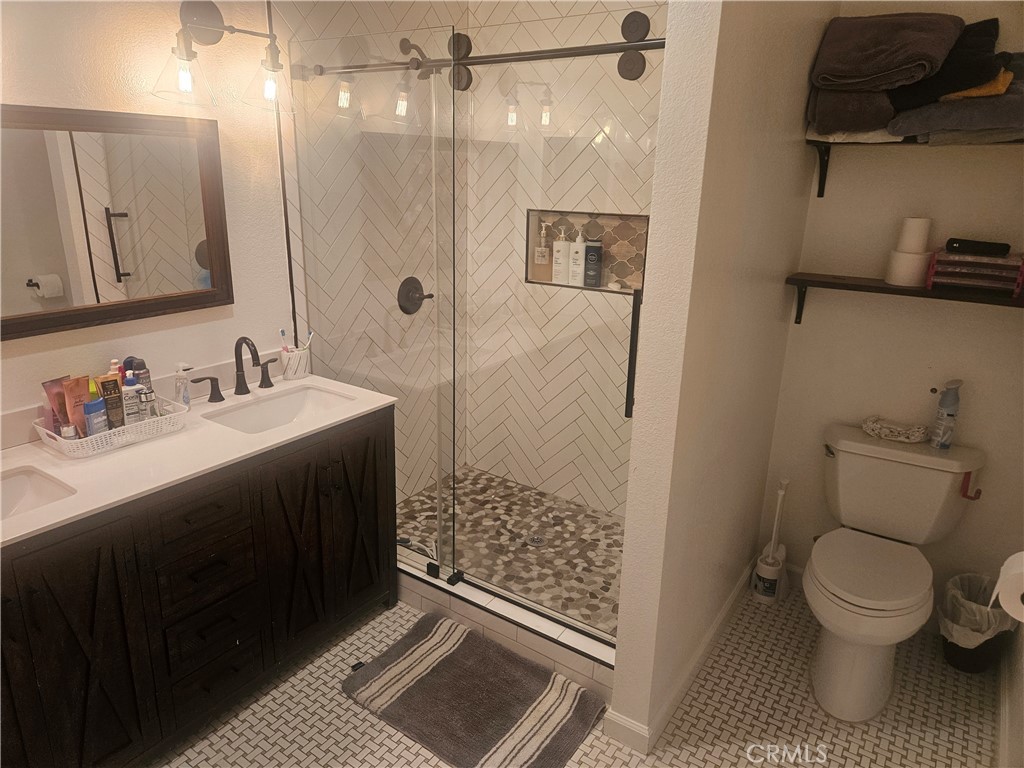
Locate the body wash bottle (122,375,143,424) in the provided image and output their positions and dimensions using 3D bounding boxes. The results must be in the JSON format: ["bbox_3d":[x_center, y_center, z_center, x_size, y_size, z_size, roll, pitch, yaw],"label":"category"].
[{"bbox_3d":[-1.194,0.043,2.170,0.048,0.183,0.072,13,21,33],"label":"body wash bottle"}]

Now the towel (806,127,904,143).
[{"bbox_3d":[1.145,-0.814,2.249,0.290,0.041,0.207,12,20,31],"label":"towel"}]

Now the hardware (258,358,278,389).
[{"bbox_3d":[-0.892,-0.041,2.503,0.054,0.091,0.093,12,20,31],"label":"hardware"}]

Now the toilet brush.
[{"bbox_3d":[1.084,0.639,2.778,0.114,0.517,0.129,17,23,41],"label":"toilet brush"}]

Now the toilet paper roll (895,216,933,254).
[{"bbox_3d":[1.352,-0.500,2.281,0.084,0.104,0.084,13,21,33],"label":"toilet paper roll"}]

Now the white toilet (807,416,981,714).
[{"bbox_3d":[1.221,0.612,2.282,0.477,0.719,0.689,12,20,31],"label":"white toilet"}]

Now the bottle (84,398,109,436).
[{"bbox_3d":[-1.168,0.108,1.911,0.032,0.132,0.052,6,18,14],"label":"bottle"}]

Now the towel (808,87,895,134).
[{"bbox_3d":[1.131,-0.887,2.237,0.251,0.133,0.202,12,20,31],"label":"towel"}]

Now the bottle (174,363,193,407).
[{"bbox_3d":[-1.122,0.006,2.332,0.045,0.166,0.057,13,21,33],"label":"bottle"}]

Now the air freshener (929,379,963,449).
[{"bbox_3d":[1.512,0.104,2.365,0.064,0.244,0.062,-10,21,-31],"label":"air freshener"}]

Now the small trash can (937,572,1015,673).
[{"bbox_3d":[1.661,0.879,2.456,0.209,0.275,0.209,13,21,33],"label":"small trash can"}]

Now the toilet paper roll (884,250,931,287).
[{"bbox_3d":[1.350,-0.390,2.316,0.121,0.106,0.121,13,21,33],"label":"toilet paper roll"}]

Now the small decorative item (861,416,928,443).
[{"bbox_3d":[1.366,0.167,2.432,0.202,0.049,0.079,12,20,31],"label":"small decorative item"}]

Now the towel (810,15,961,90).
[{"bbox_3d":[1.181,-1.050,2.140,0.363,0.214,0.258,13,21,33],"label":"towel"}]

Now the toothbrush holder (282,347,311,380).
[{"bbox_3d":[-0.823,-0.074,2.596,0.089,0.105,0.103,12,20,31],"label":"toothbrush holder"}]

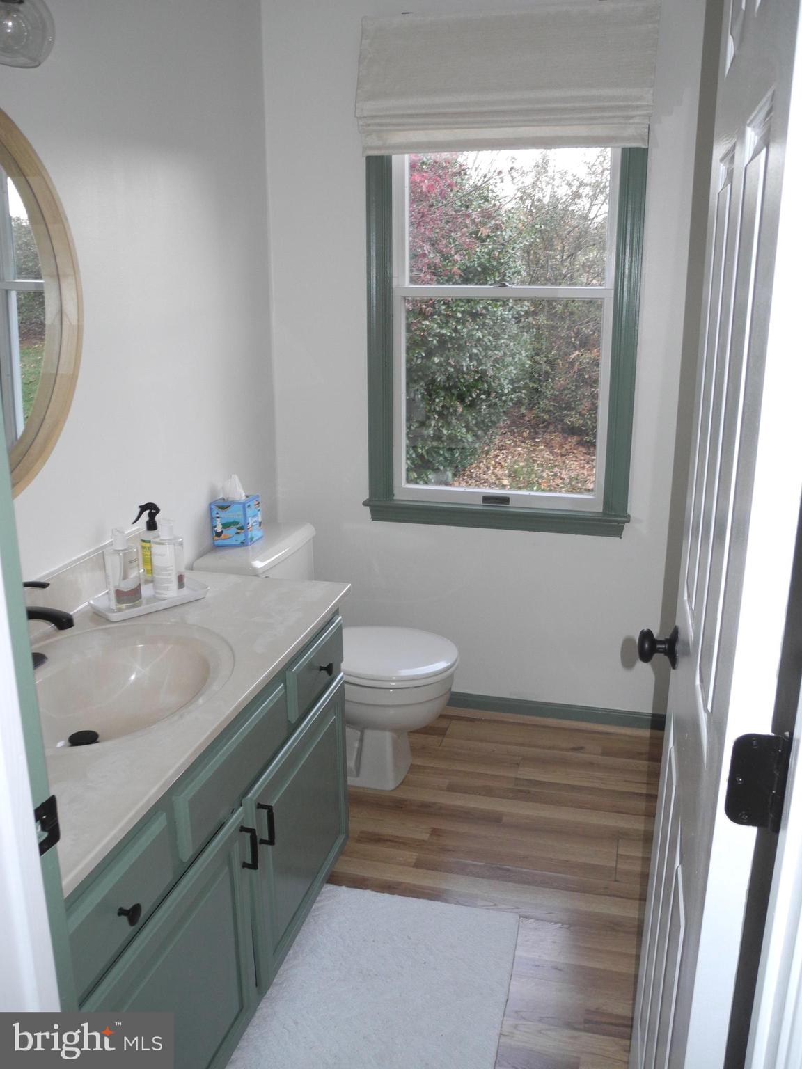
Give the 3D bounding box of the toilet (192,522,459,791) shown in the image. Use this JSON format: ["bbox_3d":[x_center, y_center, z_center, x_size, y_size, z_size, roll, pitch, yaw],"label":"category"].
[{"bbox_3d":[-0.182,0.384,2.688,0.729,0.723,0.489,4,16,14],"label":"toilet"}]

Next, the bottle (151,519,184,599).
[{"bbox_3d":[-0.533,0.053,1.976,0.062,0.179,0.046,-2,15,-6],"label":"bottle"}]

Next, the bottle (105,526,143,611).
[{"bbox_3d":[-0.616,0.071,1.913,0.067,0.176,0.046,-8,17,-26],"label":"bottle"}]

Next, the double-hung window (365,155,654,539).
[{"bbox_3d":[0.299,-0.727,2.699,0.892,1.473,0.055,4,16,14],"label":"double-hung window"}]

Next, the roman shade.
[{"bbox_3d":[0.291,-1.318,2.518,0.869,0.388,0.070,4,16,14],"label":"roman shade"}]

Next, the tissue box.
[{"bbox_3d":[-0.501,-0.047,2.645,0.108,0.132,0.109,6,16,20],"label":"tissue box"}]

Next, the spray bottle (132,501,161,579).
[{"bbox_3d":[-0.613,0.016,2.093,0.086,0.189,0.060,-8,17,-26],"label":"spray bottle"}]

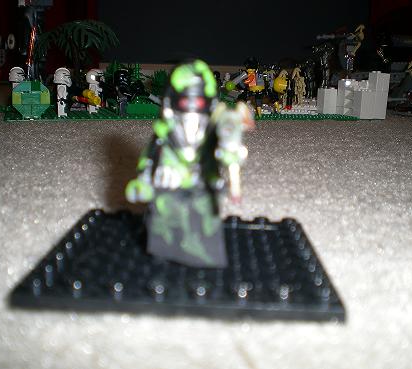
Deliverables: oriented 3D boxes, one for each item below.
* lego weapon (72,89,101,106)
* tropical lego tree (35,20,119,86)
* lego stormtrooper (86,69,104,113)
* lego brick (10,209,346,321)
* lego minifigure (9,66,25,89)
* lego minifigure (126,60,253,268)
[{"bbox_3d":[-0.111,-0.081,0.505,0.028,0.016,0.013,7,13,23],"label":"lego weapon"},{"bbox_3d":[-0.134,-0.123,0.565,0.085,0.095,0.085,-2,12,-17],"label":"tropical lego tree"},{"bbox_3d":[-0.106,-0.089,0.520,0.019,0.043,0.024,-2,12,-17],"label":"lego stormtrooper"},{"bbox_3d":[-0.004,0.016,0.133,0.064,0.005,0.064,3,11,1],"label":"lego brick"},{"bbox_3d":[-0.172,-0.086,0.495,0.018,0.043,0.024,-2,12,-17],"label":"lego minifigure"},{"bbox_3d":[-0.004,-0.007,0.127,0.028,0.045,0.020,4,11,11],"label":"lego minifigure"}]

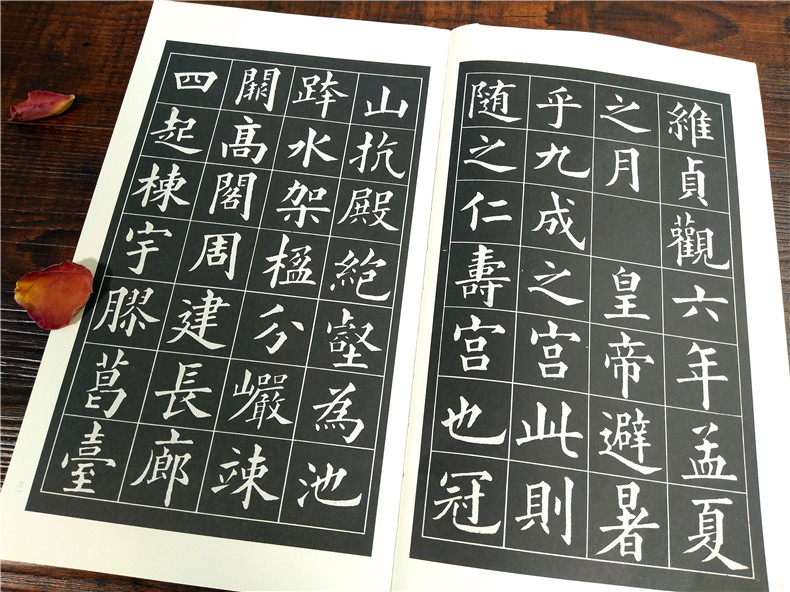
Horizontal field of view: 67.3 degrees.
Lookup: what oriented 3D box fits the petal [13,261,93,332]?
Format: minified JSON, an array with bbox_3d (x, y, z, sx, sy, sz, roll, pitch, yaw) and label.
[{"bbox_3d":[-0.172,-0.001,0.300,0.042,0.013,0.037,1,71,1],"label":"petal"}]

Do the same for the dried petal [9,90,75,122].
[{"bbox_3d":[-0.202,-0.109,0.341,0.041,0.011,0.016,-12,71,-3],"label":"dried petal"}]

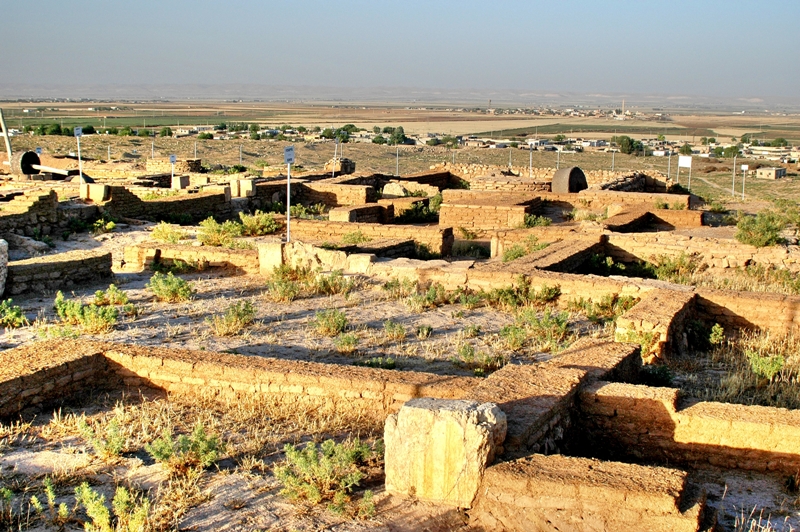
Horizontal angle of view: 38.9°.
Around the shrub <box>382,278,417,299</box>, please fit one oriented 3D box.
[{"bbox_3d":[-0.008,0.393,20.040,0.584,0.333,0.526,0,8,0],"label":"shrub"}]

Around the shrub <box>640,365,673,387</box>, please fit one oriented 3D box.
[{"bbox_3d":[3.046,1.285,13.426,0.418,0.299,0.376,0,9,0],"label":"shrub"}]

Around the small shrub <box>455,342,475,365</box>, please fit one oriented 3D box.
[{"bbox_3d":[0.826,1.110,14.477,0.256,0.269,0.230,0,9,0],"label":"small shrub"}]

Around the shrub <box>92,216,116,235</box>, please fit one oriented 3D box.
[{"bbox_3d":[-6.968,-0.979,26.817,0.549,0.365,0.467,0,8,0],"label":"shrub"}]

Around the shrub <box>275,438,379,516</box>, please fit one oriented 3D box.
[{"bbox_3d":[-0.617,1.717,9.456,0.872,0.573,0.785,0,9,0],"label":"shrub"}]

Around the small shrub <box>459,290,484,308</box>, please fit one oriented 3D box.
[{"bbox_3d":[1.208,0.560,19.105,0.426,0.286,0.383,1,8,4],"label":"small shrub"}]

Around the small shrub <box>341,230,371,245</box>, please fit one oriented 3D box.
[{"bbox_3d":[-1.028,-0.671,26.140,0.693,0.298,0.624,0,9,0],"label":"small shrub"}]

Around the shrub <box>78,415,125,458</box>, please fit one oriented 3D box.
[{"bbox_3d":[-2.928,1.659,11.198,0.438,0.390,0.394,0,8,0],"label":"shrub"}]

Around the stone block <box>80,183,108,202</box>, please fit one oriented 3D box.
[{"bbox_3d":[-9.020,-2.197,33.670,0.720,0.520,0.450,3,9,20],"label":"stone block"}]

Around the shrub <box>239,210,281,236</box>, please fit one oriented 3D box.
[{"bbox_3d":[-3.368,-1.021,27.107,0.977,0.586,0.879,-1,8,-7],"label":"shrub"}]

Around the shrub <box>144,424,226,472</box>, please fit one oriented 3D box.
[{"bbox_3d":[-1.972,1.668,10.333,0.710,0.430,0.639,-1,9,-11],"label":"shrub"}]

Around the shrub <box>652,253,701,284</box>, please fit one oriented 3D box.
[{"bbox_3d":[5.289,-0.003,21.846,0.891,0.500,0.757,0,8,0],"label":"shrub"}]

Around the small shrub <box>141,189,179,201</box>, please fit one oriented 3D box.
[{"bbox_3d":[-7.194,-2.156,33.851,1.103,0.337,0.992,-2,9,-12],"label":"small shrub"}]

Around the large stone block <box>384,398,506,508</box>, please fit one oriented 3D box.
[{"bbox_3d":[0.393,1.583,9.747,0.930,0.750,0.480,4,10,27],"label":"large stone block"}]

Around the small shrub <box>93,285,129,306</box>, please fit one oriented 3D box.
[{"bbox_3d":[-4.864,0.492,19.002,0.587,0.347,0.528,-2,9,-14],"label":"small shrub"}]

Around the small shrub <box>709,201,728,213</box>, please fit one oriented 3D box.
[{"bbox_3d":[9.587,-1.798,34.207,0.584,0.335,0.496,0,8,0],"label":"small shrub"}]

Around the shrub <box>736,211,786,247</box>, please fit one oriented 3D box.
[{"bbox_3d":[7.674,-0.790,23.981,1.029,0.718,0.926,3,9,18],"label":"shrub"}]

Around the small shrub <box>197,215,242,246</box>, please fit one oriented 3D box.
[{"bbox_3d":[-3.904,-0.782,24.812,0.928,0.590,0.743,0,8,0],"label":"small shrub"}]

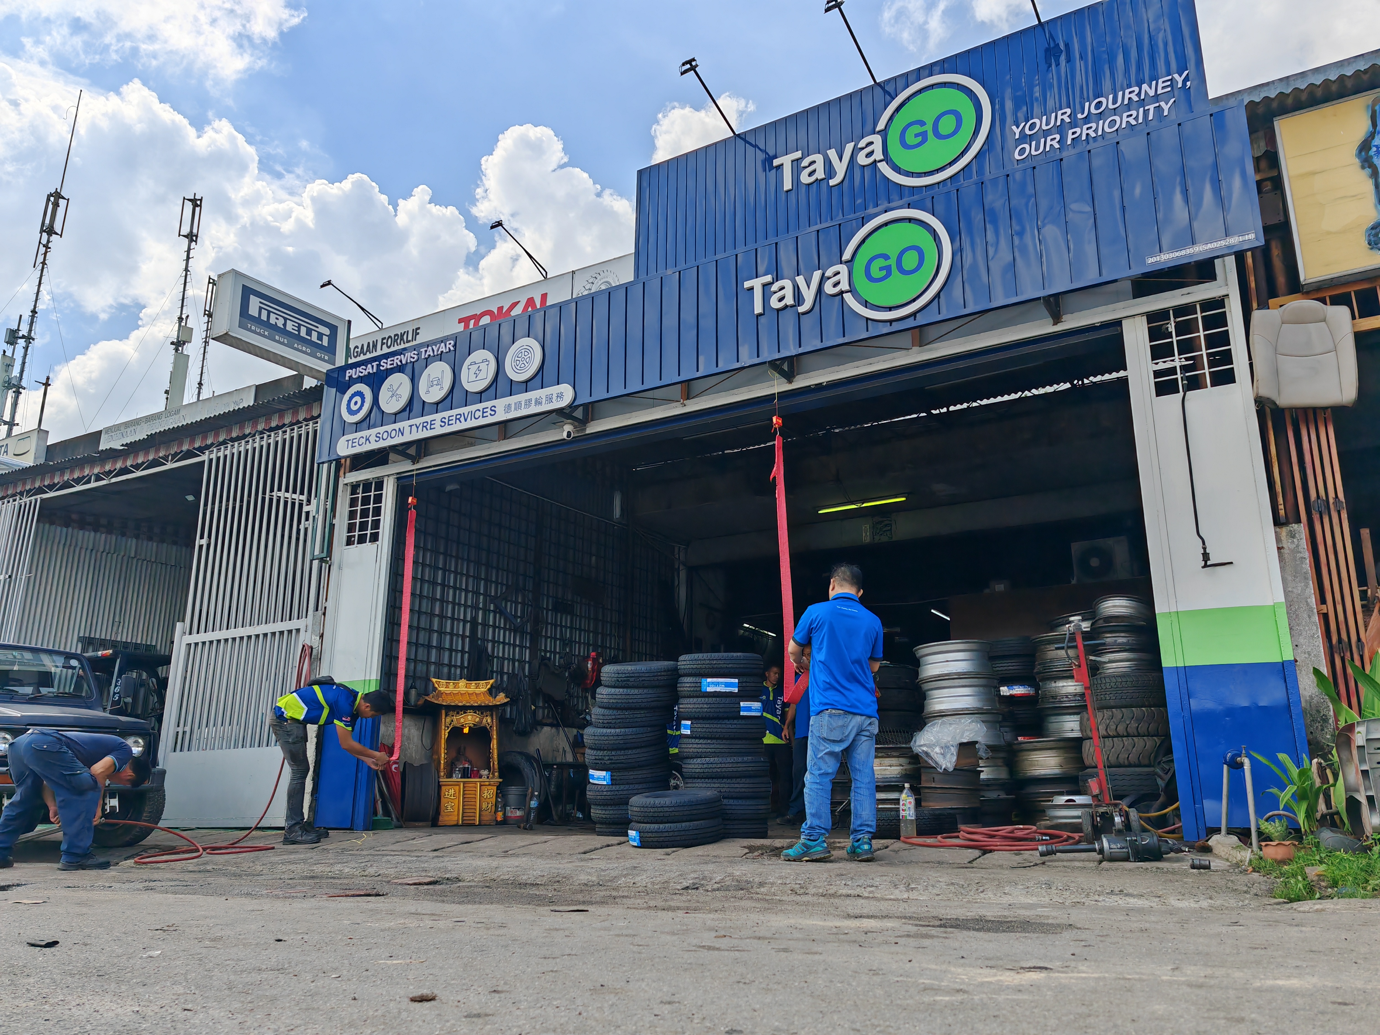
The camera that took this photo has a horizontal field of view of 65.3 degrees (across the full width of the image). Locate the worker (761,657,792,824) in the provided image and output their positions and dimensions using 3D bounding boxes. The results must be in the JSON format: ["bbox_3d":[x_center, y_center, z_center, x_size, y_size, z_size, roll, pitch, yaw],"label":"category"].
[{"bbox_3d":[0.826,2.371,11.512,0.480,1.684,0.330,2,-15,-9],"label":"worker"}]

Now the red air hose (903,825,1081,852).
[{"bbox_3d":[1.761,1.881,6.394,1.080,0.140,0.620,-9,-17,29],"label":"red air hose"}]

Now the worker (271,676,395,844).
[{"bbox_3d":[-2.985,2.012,8.987,0.948,1.316,0.480,4,-15,-18],"label":"worker"}]

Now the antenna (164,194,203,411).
[{"bbox_3d":[-20.691,-8.748,44.000,1.000,9.703,0.900,-9,-17,30],"label":"antenna"}]

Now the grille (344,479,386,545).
[{"bbox_3d":[-3.216,-0.038,10.642,0.468,0.638,0.040,-9,-17,30],"label":"grille"}]

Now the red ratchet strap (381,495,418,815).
[{"bbox_3d":[-2.519,1.160,9.486,0.180,2.811,0.150,-9,-17,30],"label":"red ratchet strap"}]

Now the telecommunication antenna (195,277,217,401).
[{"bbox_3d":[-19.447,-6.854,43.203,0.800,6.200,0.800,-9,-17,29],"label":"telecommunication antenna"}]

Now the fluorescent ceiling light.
[{"bbox_3d":[2.260,-0.162,14.100,1.220,0.080,0.080,-9,-17,29],"label":"fluorescent ceiling light"}]

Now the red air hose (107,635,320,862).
[{"bbox_3d":[-3.587,1.751,8.593,0.950,1.870,1.950,-9,-17,29],"label":"red air hose"}]

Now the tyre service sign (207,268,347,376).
[{"bbox_3d":[-3.976,-1.833,10.514,0.220,0.670,1.358,-9,-17,30],"label":"tyre service sign"}]

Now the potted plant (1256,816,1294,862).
[{"bbox_3d":[2.918,1.600,5.350,0.190,0.240,0.190,-9,-17,29],"label":"potted plant"}]

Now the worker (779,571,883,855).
[{"bbox_3d":[0.830,1.120,6.360,0.520,1.710,0.400,5,-16,-17],"label":"worker"}]

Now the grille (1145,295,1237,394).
[{"bbox_3d":[3.232,-1.093,6.944,0.472,0.577,0.040,-9,-17,30],"label":"grille"}]

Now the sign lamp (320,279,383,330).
[{"bbox_3d":[-3.150,-2.005,10.054,0.150,0.270,0.740,-9,-17,29],"label":"sign lamp"}]

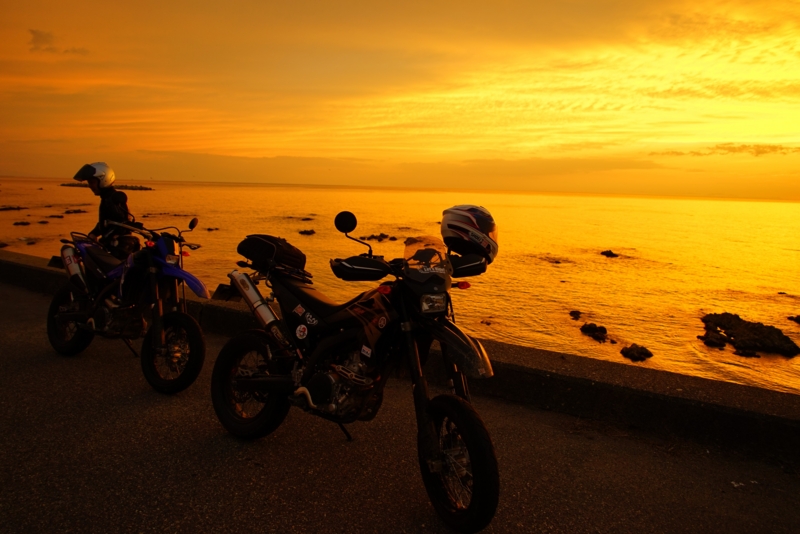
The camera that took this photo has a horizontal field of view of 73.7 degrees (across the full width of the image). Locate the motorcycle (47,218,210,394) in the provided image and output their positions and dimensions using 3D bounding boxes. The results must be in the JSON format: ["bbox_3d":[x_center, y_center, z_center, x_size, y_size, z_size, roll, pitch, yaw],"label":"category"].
[{"bbox_3d":[-2.129,0.195,4.066,2.080,1.260,0.840,7,10,32],"label":"motorcycle"}]

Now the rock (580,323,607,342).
[{"bbox_3d":[5.757,1.921,15.719,0.813,0.470,0.650,5,9,21],"label":"rock"}]

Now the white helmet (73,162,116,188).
[{"bbox_3d":[-2.949,-0.878,5.150,0.360,0.270,0.255,-21,17,-21],"label":"white helmet"}]

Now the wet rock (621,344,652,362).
[{"bbox_3d":[6.222,2.257,13.982,0.825,0.347,0.619,6,9,25],"label":"wet rock"}]

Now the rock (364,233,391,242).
[{"bbox_3d":[-1.763,-2.330,42.021,2.018,0.662,1.513,1,9,-2],"label":"rock"}]

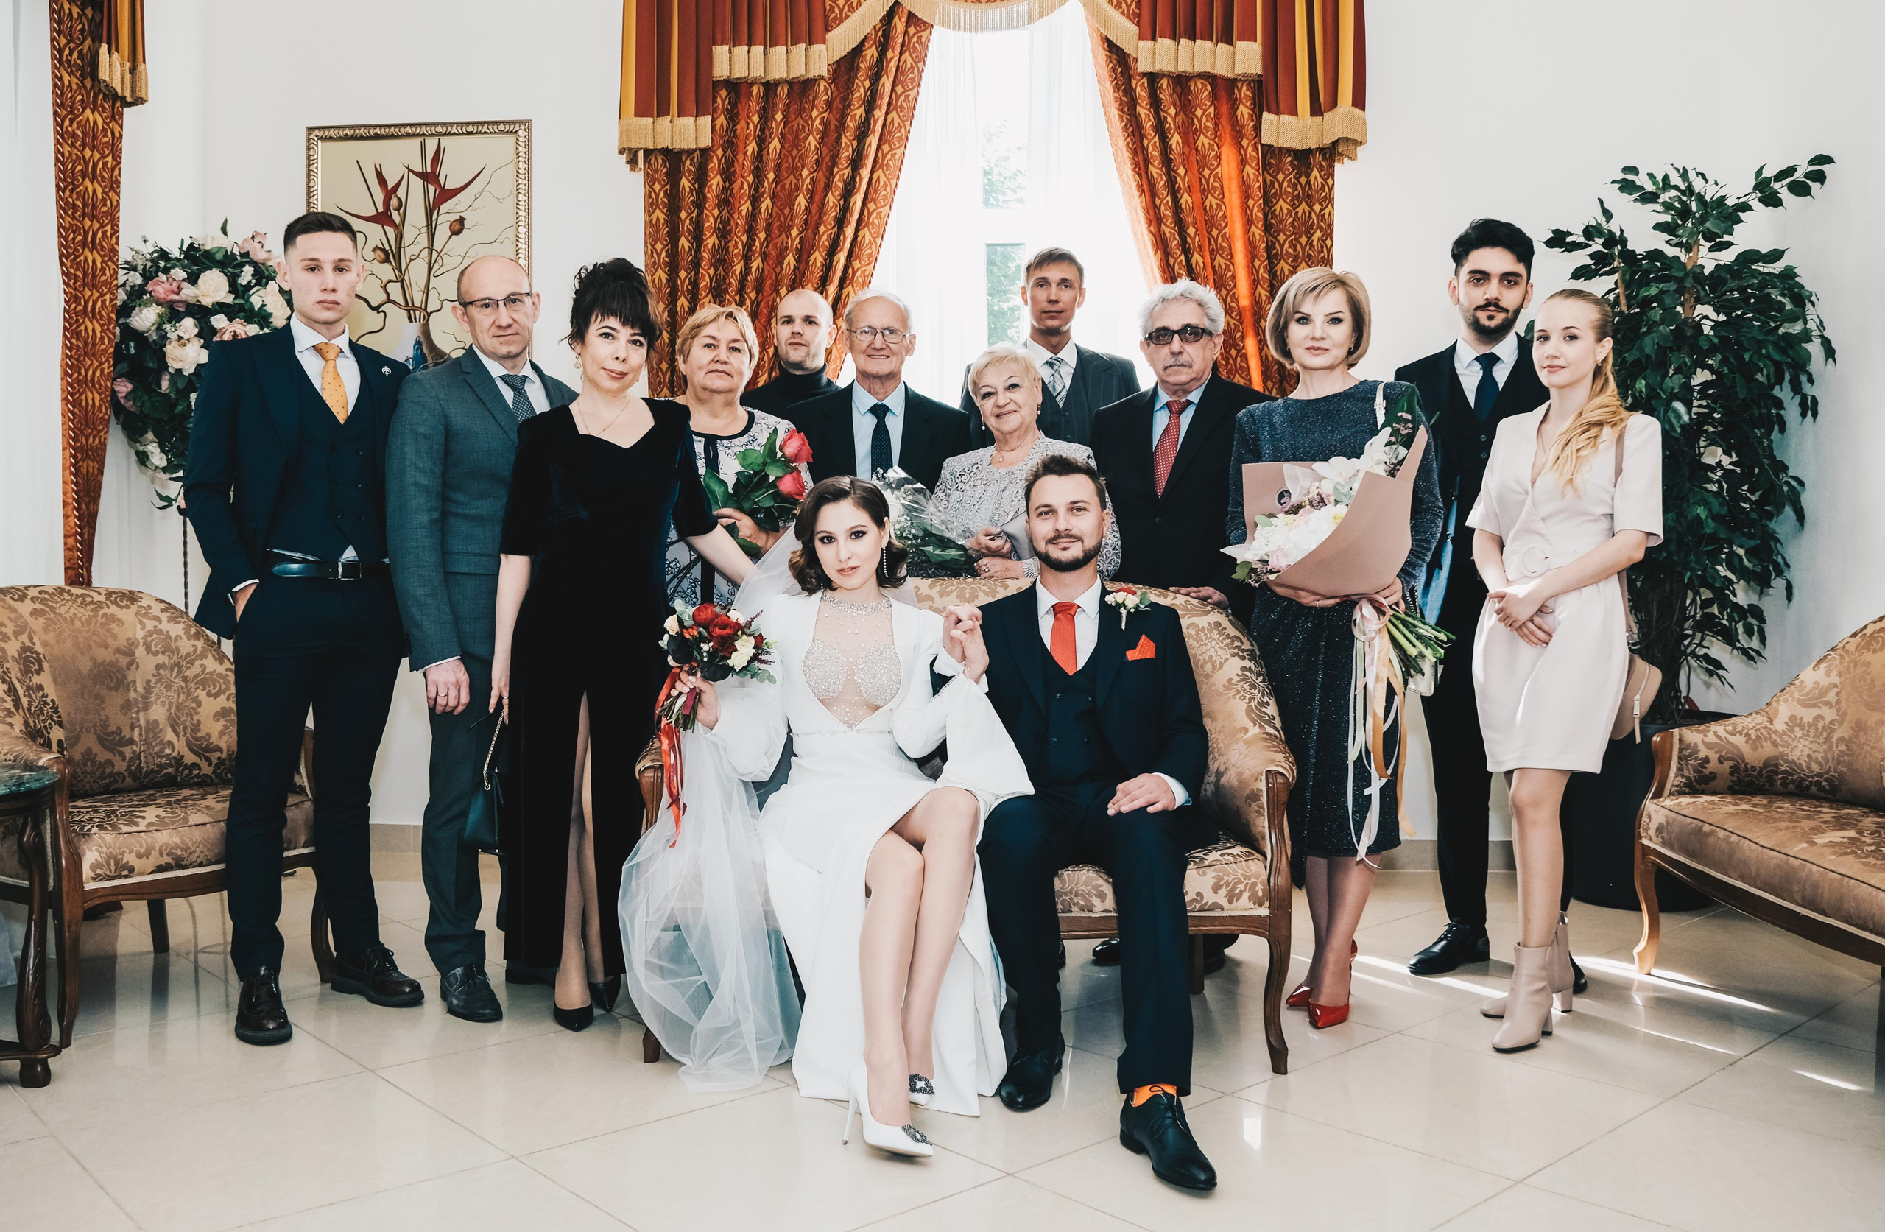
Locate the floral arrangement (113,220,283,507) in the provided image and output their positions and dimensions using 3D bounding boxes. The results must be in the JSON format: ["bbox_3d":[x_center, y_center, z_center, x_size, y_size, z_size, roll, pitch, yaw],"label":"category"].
[{"bbox_3d":[-2.540,-0.880,4.880,0.600,0.930,0.380,0,0,-14],"label":"floral arrangement"}]

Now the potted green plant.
[{"bbox_3d":[2.420,-0.280,4.620,0.950,2.410,0.900,0,0,23],"label":"potted green plant"}]

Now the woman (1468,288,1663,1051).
[{"bbox_3d":[1.400,0.090,3.180,0.440,1.655,0.360,0,0,38],"label":"woman"}]

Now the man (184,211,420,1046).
[{"bbox_3d":[-1.450,-0.008,3.190,0.510,1.820,0.370,0,0,-40],"label":"man"}]

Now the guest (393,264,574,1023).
[{"bbox_3d":[-1.110,0.020,3.410,0.510,1.790,0.340,0,0,-34],"label":"guest"}]

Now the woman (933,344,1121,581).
[{"bbox_3d":[0.223,0.100,3.720,0.520,1.640,0.360,0,0,9],"label":"woman"}]

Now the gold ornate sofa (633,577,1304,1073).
[{"bbox_3d":[0.060,0.415,3.210,1.370,1.000,0.740,0,0,4],"label":"gold ornate sofa"}]

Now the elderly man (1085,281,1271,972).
[{"bbox_3d":[0.585,0.035,3.680,0.520,1.750,0.380,0,0,14],"label":"elderly man"}]

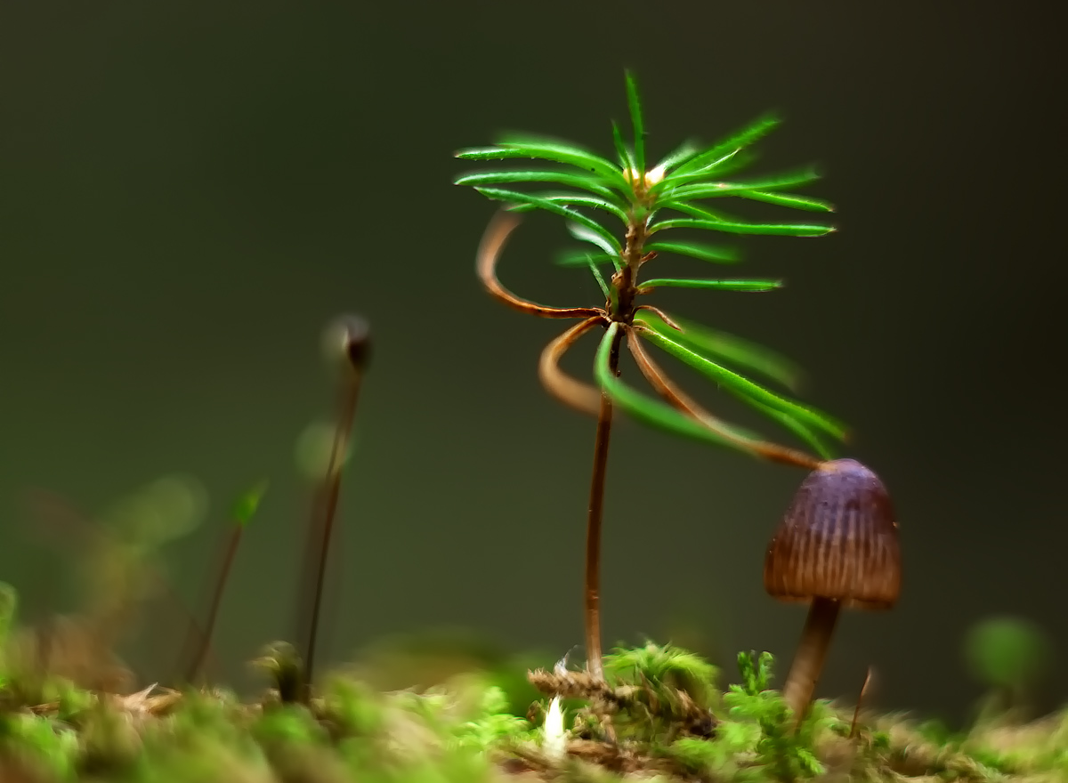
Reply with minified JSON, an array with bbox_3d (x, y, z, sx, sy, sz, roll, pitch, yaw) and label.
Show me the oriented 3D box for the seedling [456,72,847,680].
[{"bbox_3d":[0.009,-0.001,0.335,0.030,0.046,0.027,0,2,0],"label":"seedling"}]

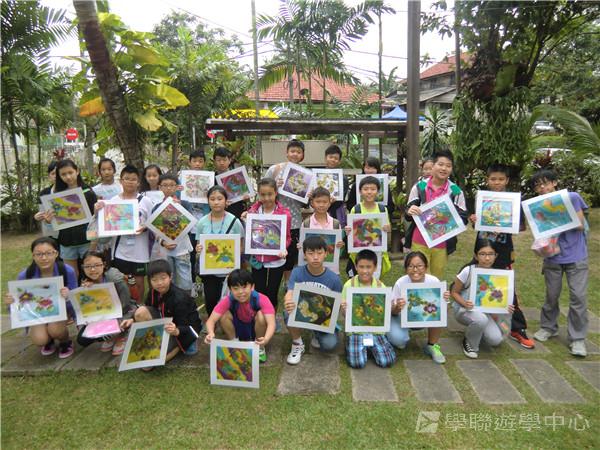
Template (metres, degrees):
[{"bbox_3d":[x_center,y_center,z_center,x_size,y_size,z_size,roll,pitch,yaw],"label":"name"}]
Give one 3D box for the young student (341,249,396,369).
[{"bbox_3d":[0.530,0.629,3.219,0.410,0.860,0.530,0,10,4],"label":"young student"}]

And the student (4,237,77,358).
[{"bbox_3d":[-1.968,0.635,3.204,0.450,0.930,0.540,-4,10,-20],"label":"student"}]

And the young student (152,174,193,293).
[{"bbox_3d":[-1.149,0.196,3.854,0.410,1.352,0.380,-1,9,-9],"label":"young student"}]

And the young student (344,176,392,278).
[{"bbox_3d":[0.595,0.261,3.736,0.440,1.369,0.360,1,10,3],"label":"young student"}]

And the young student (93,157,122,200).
[{"bbox_3d":[-1.874,0.079,4.164,0.380,1.489,0.270,-2,9,-11],"label":"young student"}]

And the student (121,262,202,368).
[{"bbox_3d":[-1.025,0.620,3.080,0.460,0.750,0.560,5,10,30],"label":"student"}]

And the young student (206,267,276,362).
[{"bbox_3d":[-0.436,0.653,3.050,0.500,0.696,0.620,-1,9,-5],"label":"young student"}]

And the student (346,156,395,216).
[{"bbox_3d":[0.734,0.055,4.269,0.450,1.480,0.320,0,10,3],"label":"student"}]

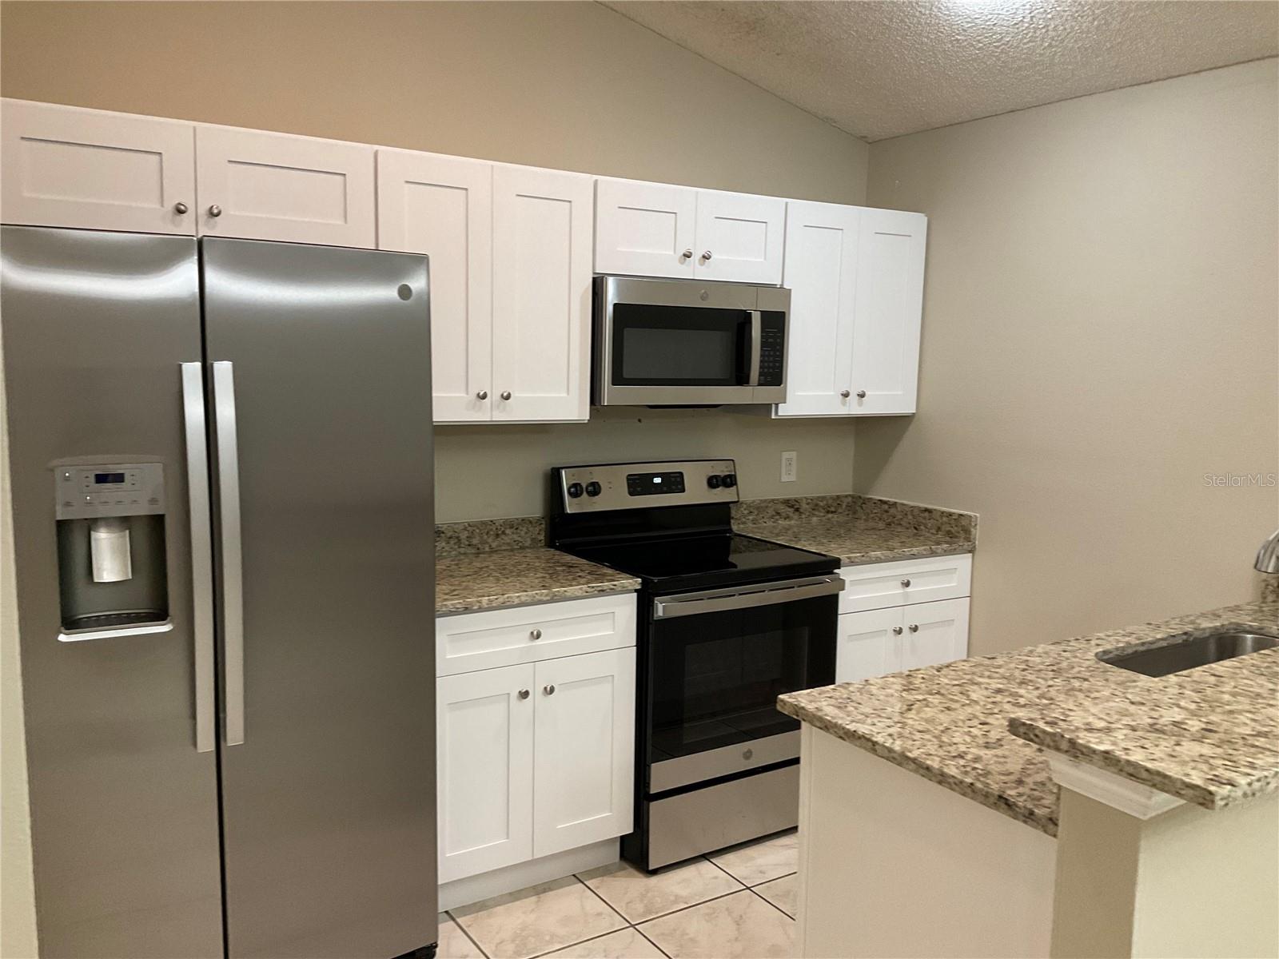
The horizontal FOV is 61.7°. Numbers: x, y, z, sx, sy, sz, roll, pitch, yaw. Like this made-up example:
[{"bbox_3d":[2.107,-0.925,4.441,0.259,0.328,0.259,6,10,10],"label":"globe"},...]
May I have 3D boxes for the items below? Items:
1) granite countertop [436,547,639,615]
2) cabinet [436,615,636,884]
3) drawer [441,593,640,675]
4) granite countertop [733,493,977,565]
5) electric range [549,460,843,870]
[{"bbox_3d":[-0.453,0.298,3.302,0.685,0.034,0.644,-3,8,-33],"label":"granite countertop"},{"bbox_3d":[-0.468,0.728,3.365,0.695,0.841,0.615,-3,8,-33],"label":"cabinet"},{"bbox_3d":[-0.429,0.417,3.278,0.691,0.164,0.505,-3,8,-33],"label":"drawer"},{"bbox_3d":[0.790,0.178,4.095,0.690,0.138,0.649,-3,8,-33],"label":"granite countertop"},{"bbox_3d":[0.187,0.570,3.702,0.757,1.195,0.692,-3,8,-33],"label":"electric range"}]

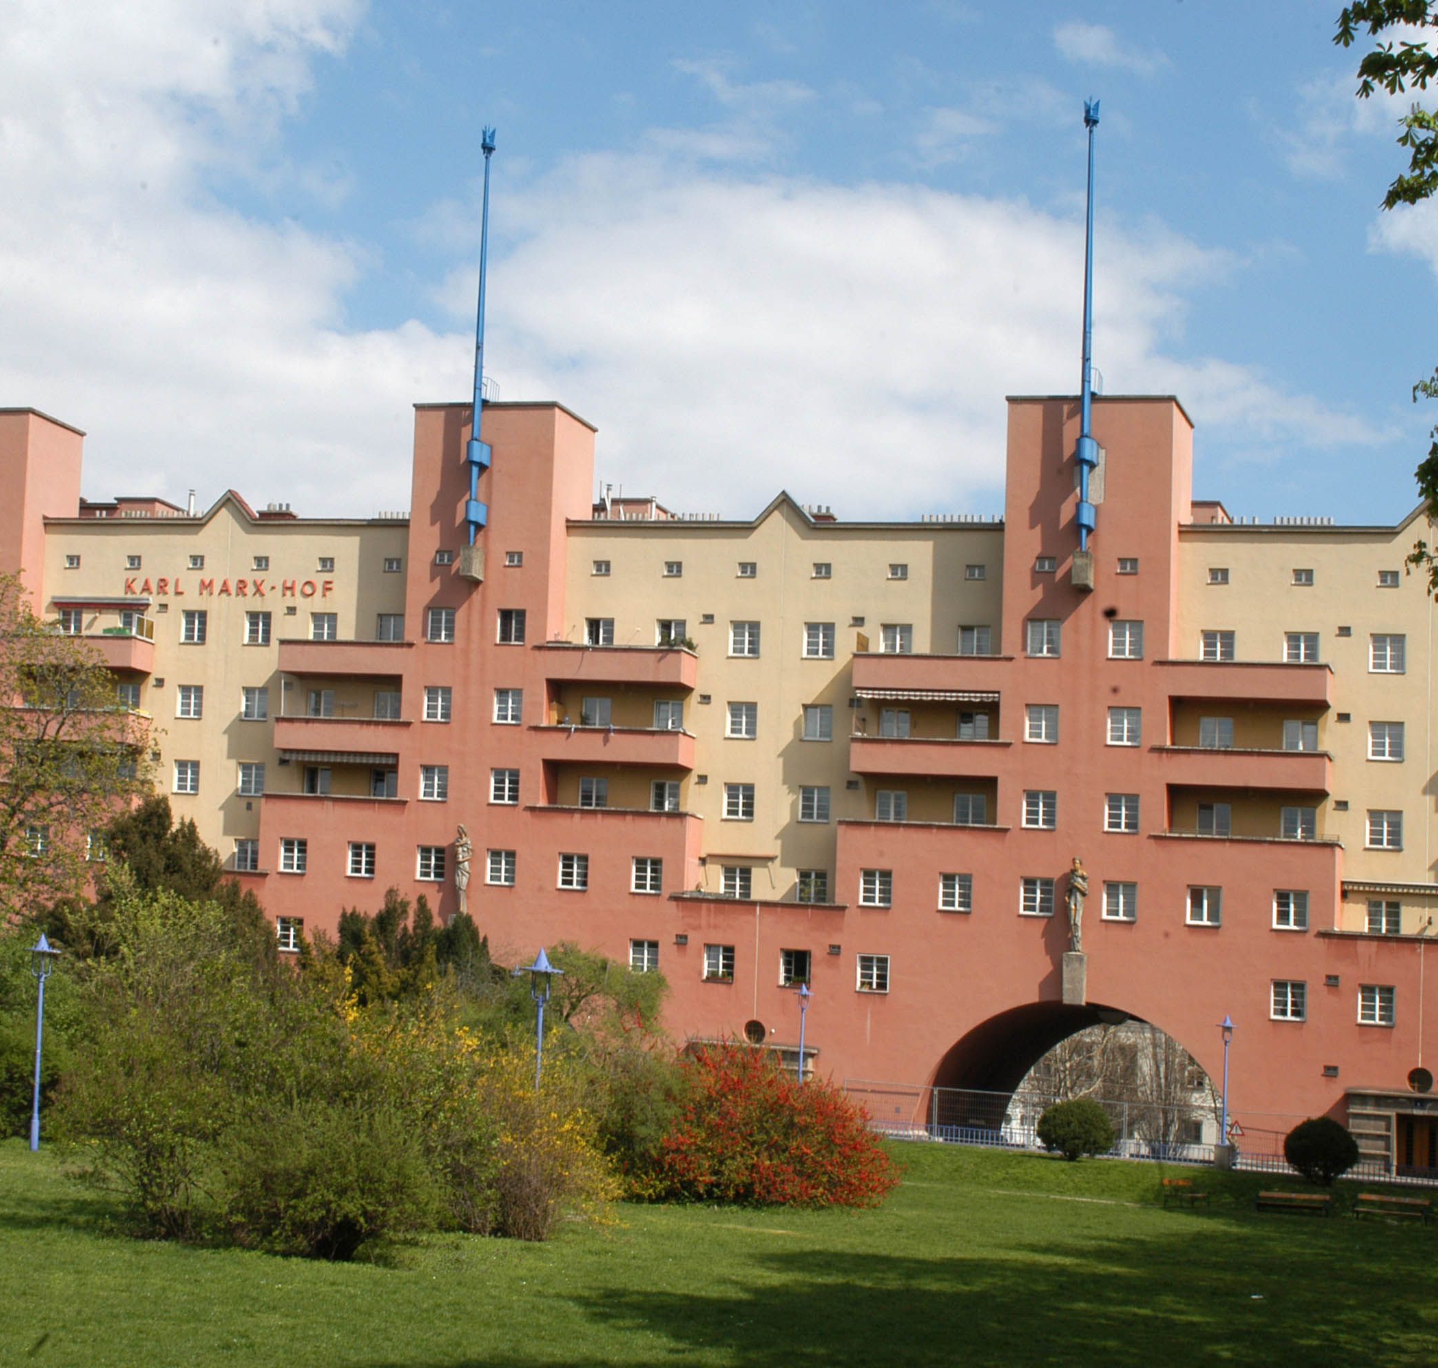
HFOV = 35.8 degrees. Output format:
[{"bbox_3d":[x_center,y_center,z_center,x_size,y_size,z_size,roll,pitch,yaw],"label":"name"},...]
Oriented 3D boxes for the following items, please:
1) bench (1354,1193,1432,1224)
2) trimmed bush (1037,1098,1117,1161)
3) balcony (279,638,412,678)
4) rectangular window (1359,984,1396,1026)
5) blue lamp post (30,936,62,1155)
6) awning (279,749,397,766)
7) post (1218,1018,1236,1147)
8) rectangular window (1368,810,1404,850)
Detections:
[{"bbox_3d":[18.450,14.396,61.000,1.950,0.780,0.680,1,-5,20],"label":"bench"},{"bbox_3d":[10.817,13.470,67.500,2.388,1.900,2.300,1,-3,16],"label":"trimmed bush"},{"bbox_3d":[-14.243,-0.913,87.020,5.500,1.450,1.650,1,-6,17],"label":"balcony"},{"bbox_3d":[22.766,11.130,77.109,1.200,1.410,0.200,1,-5,17],"label":"rectangular window"},{"bbox_3d":[-12.416,6.613,41.000,0.540,4.000,0.540,1,-6,17],"label":"blue lamp post"},{"bbox_3d":[-14.803,2.847,86.708,5.000,0.550,0.800,1,-6,17],"label":"awning"},{"bbox_3d":[15.740,12.250,69.000,0.550,4.000,0.550,1,-6,17],"label":"post"},{"bbox_3d":[23.520,5.134,78.607,1.200,1.410,0.200,1,-5,17],"label":"rectangular window"}]

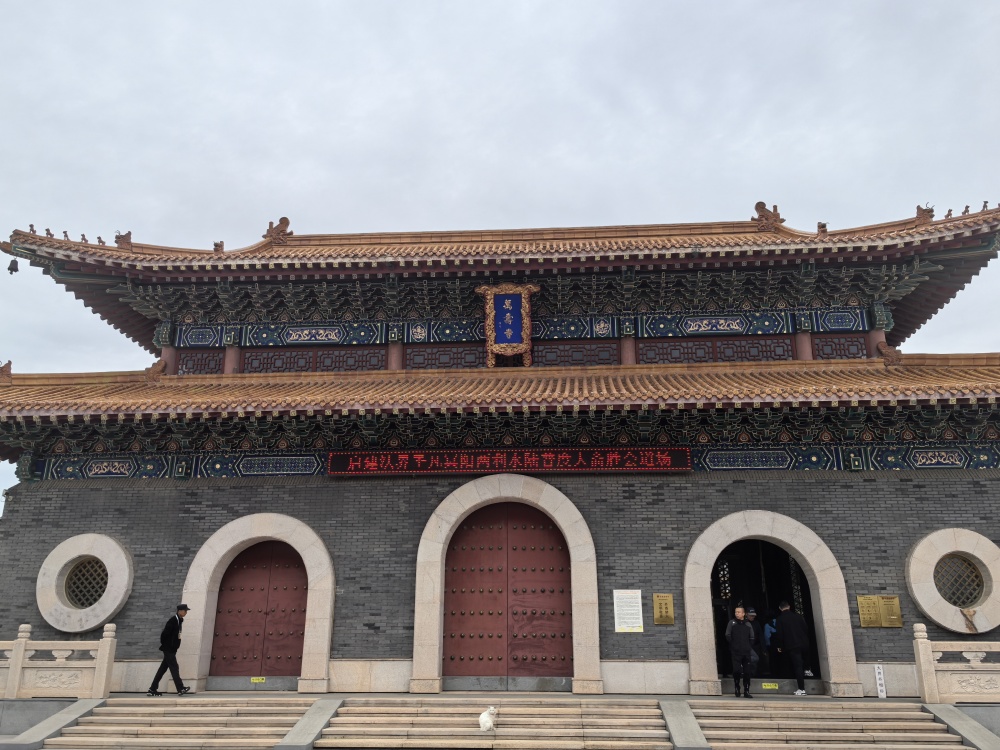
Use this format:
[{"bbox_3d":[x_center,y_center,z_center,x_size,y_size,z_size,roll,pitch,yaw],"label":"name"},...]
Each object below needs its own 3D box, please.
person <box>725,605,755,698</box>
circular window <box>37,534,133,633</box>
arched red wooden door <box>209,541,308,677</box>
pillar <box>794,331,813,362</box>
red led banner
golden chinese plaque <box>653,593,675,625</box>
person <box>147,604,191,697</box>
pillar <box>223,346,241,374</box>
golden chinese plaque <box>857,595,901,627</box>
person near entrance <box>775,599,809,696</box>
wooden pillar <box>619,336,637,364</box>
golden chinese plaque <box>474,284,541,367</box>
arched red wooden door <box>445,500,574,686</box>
[{"bbox_3d":[4.777,5.496,15.519,0.580,1.710,0.420,-3,-17,8],"label":"person"},{"bbox_3d":[-9.036,4.542,17.056,2.078,2.078,0.280,-1,-17,4],"label":"circular window"},{"bbox_3d":[-5.126,5.108,17.185,2.120,2.866,0.160,-1,-17,4],"label":"arched red wooden door"},{"bbox_3d":[7.787,-0.637,19.893,0.399,0.847,0.399,-1,-17,4],"label":"pillar"},{"bbox_3d":[0.165,1.925,17.227,7.987,0.538,0.140,-1,-17,4],"label":"red led banner"},{"bbox_3d":[3.389,4.839,16.118,0.392,0.607,0.030,-1,-17,4],"label":"golden chinese plaque"},{"bbox_3d":[-6.603,5.551,15.785,0.840,1.739,0.520,-1,-17,4],"label":"person"},{"bbox_3d":[-7.147,-0.326,20.845,0.404,0.852,0.404,-1,-17,4],"label":"pillar"},{"bbox_3d":[7.704,4.797,15.825,0.810,0.607,0.030,-1,-17,4],"label":"golden chinese plaque"},{"bbox_3d":[5.991,5.609,15.975,0.640,1.760,0.600,1,-17,-4],"label":"person near entrance"},{"bbox_3d":[3.339,-0.568,20.175,0.372,0.836,0.372,-1,-17,4],"label":"wooden pillar"},{"bbox_3d":[0.217,-1.268,19.942,1.650,2.154,0.280,-1,-2,4],"label":"golden chinese plaque"},{"bbox_3d":[0.163,4.742,16.940,2.820,3.922,0.180,-1,-17,4],"label":"arched red wooden door"}]

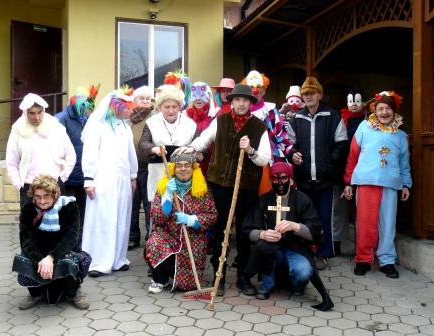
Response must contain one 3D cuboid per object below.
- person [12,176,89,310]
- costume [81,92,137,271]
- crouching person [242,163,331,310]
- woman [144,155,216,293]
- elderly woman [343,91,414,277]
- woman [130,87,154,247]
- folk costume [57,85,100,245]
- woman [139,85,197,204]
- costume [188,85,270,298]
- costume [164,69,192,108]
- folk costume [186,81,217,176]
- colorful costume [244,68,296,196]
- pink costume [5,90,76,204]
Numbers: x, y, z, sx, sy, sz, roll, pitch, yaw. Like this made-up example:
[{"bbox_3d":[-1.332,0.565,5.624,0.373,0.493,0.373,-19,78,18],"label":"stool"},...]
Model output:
[{"bbox_3d":[-1.287,0.531,4.726,0.600,1.020,0.660,-1,6,-7],"label":"person"},{"bbox_3d":[-0.975,0.133,5.427,0.520,1.660,0.430,-4,8,-36],"label":"costume"},{"bbox_3d":[0.574,0.520,4.850,0.750,1.120,0.680,0,1,6],"label":"crouching person"},{"bbox_3d":[-0.302,0.437,5.108,0.620,1.130,0.680,0,6,-3],"label":"woman"},{"bbox_3d":[1.450,0.114,5.404,0.600,1.560,0.380,0,6,0],"label":"elderly woman"},{"bbox_3d":[-0.807,-0.005,6.450,0.520,1.760,0.380,0,1,-11],"label":"woman"},{"bbox_3d":[-1.384,0.051,5.950,0.540,1.750,0.420,-1,1,-30],"label":"folk costume"},{"bbox_3d":[-0.457,0.102,5.500,0.560,1.750,0.420,0,1,-5],"label":"woman"},{"bbox_3d":[0.114,0.160,5.020,0.690,1.760,0.480,0,1,3],"label":"costume"},{"bbox_3d":[-0.395,-0.800,5.950,0.280,0.380,0.280,0,1,24],"label":"costume"},{"bbox_3d":[-0.140,0.050,5.759,0.520,1.760,0.360,0,6,2],"label":"folk costume"},{"bbox_3d":[0.410,0.034,5.556,0.580,1.840,0.380,1,6,6],"label":"colorful costume"},{"bbox_3d":[-1.586,0.157,5.350,0.600,1.670,0.400,0,1,-7],"label":"pink costume"}]

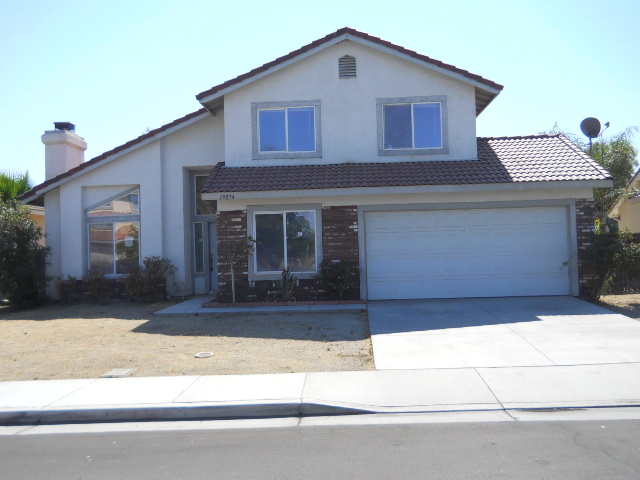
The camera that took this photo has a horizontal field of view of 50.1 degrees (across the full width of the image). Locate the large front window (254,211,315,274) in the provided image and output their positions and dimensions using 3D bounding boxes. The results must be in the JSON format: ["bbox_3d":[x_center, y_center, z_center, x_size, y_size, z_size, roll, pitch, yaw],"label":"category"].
[{"bbox_3d":[-0.839,0.063,16.656,1.530,1.530,0.100,-2,-2,1],"label":"large front window"}]

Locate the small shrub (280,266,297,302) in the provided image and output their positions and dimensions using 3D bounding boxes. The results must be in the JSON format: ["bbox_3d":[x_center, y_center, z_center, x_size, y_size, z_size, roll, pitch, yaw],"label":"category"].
[{"bbox_3d":[-0.734,1.049,15.949,0.373,0.814,0.400,-2,-2,1],"label":"small shrub"}]

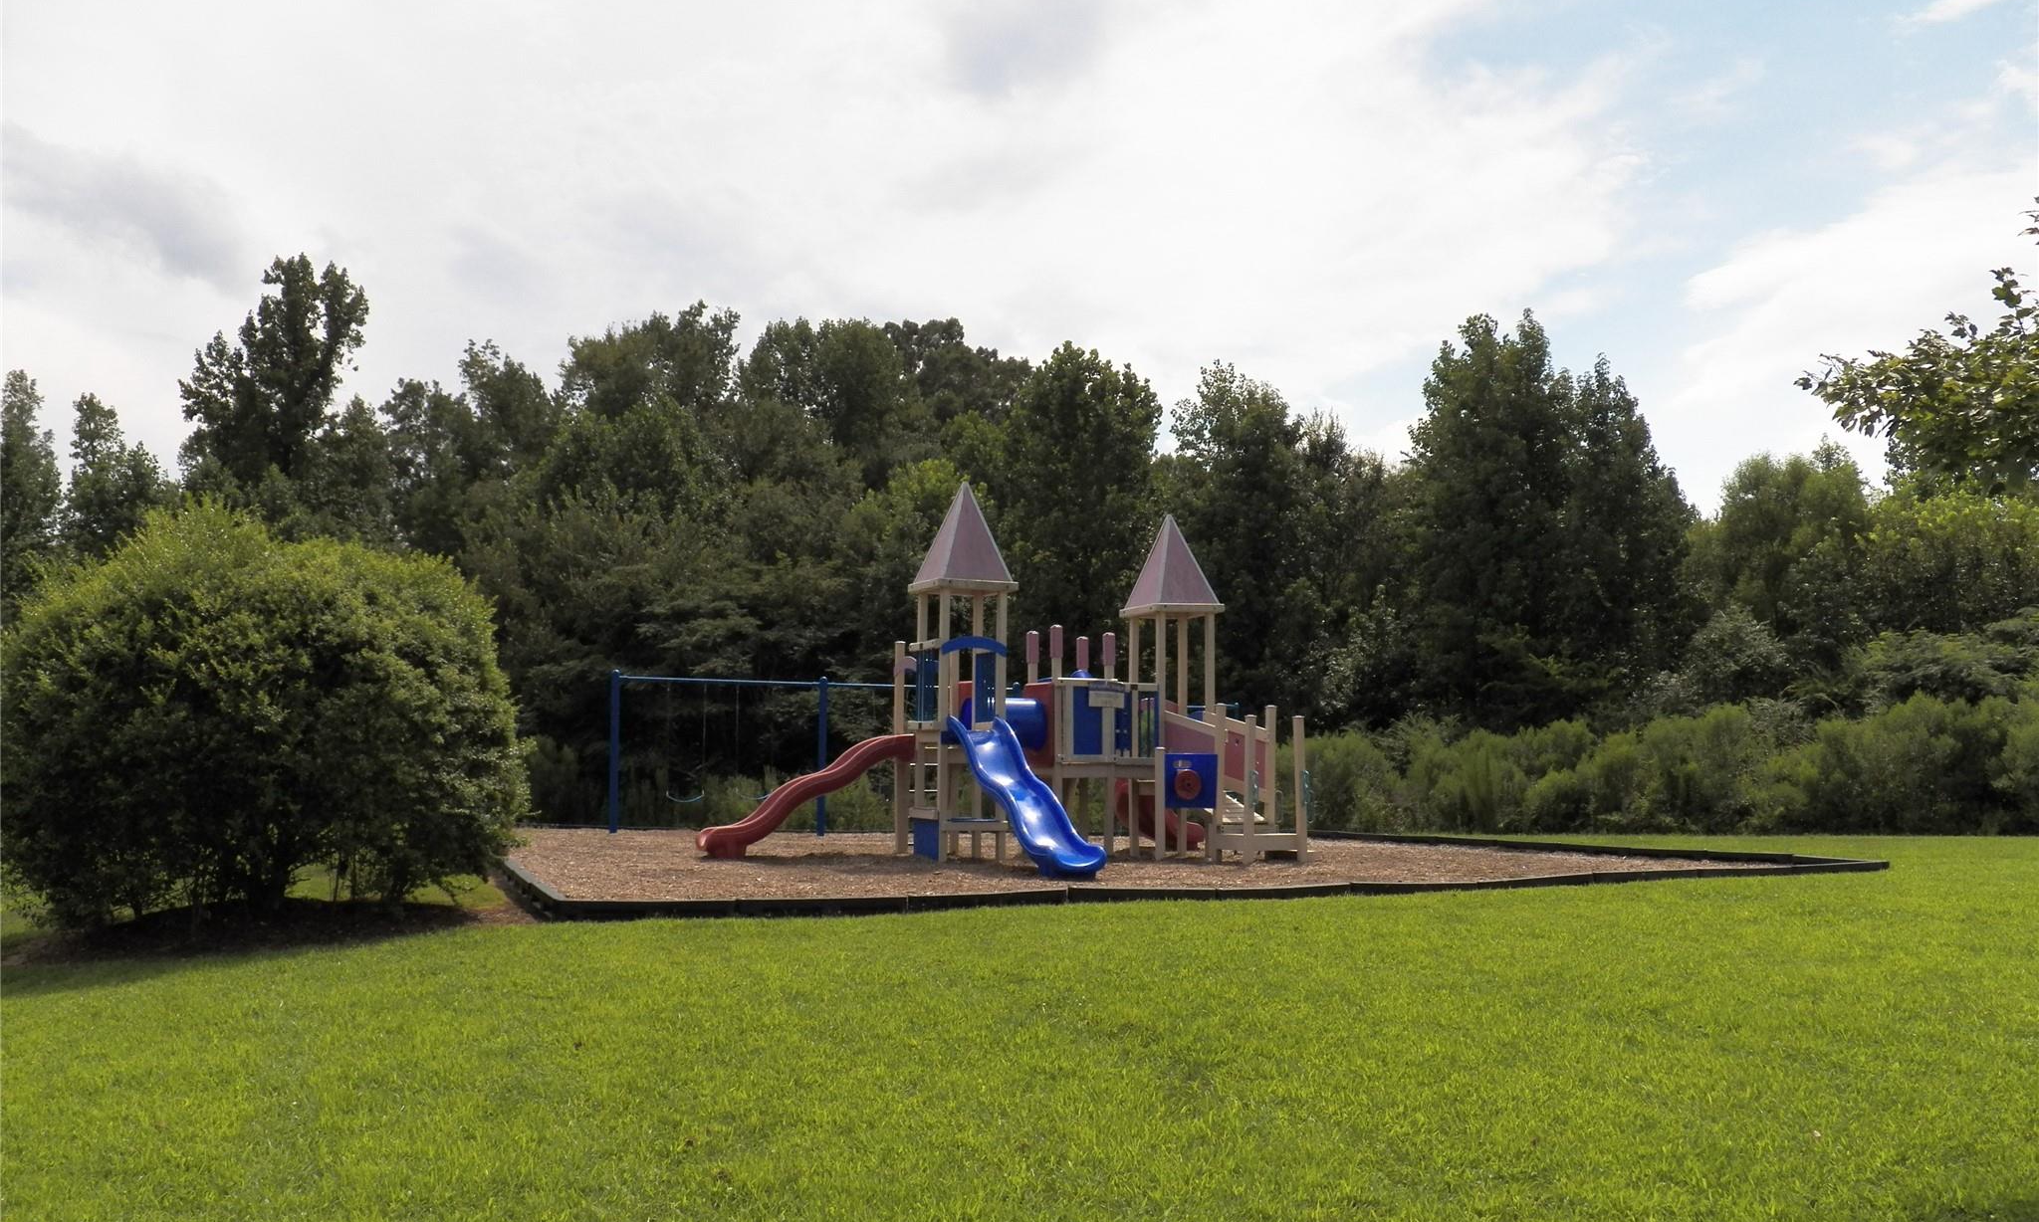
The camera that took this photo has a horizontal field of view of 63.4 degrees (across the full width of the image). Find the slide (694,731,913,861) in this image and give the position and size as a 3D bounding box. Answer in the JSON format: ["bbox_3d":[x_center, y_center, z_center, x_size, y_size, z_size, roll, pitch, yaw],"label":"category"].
[{"bbox_3d":[-2.573,2.246,20.127,2.587,1.509,0.627,2,-5,-24],"label":"slide"}]

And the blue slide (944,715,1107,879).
[{"bbox_3d":[0.042,2.058,18.578,0.647,1.744,2.695,2,-5,-24],"label":"blue slide"}]

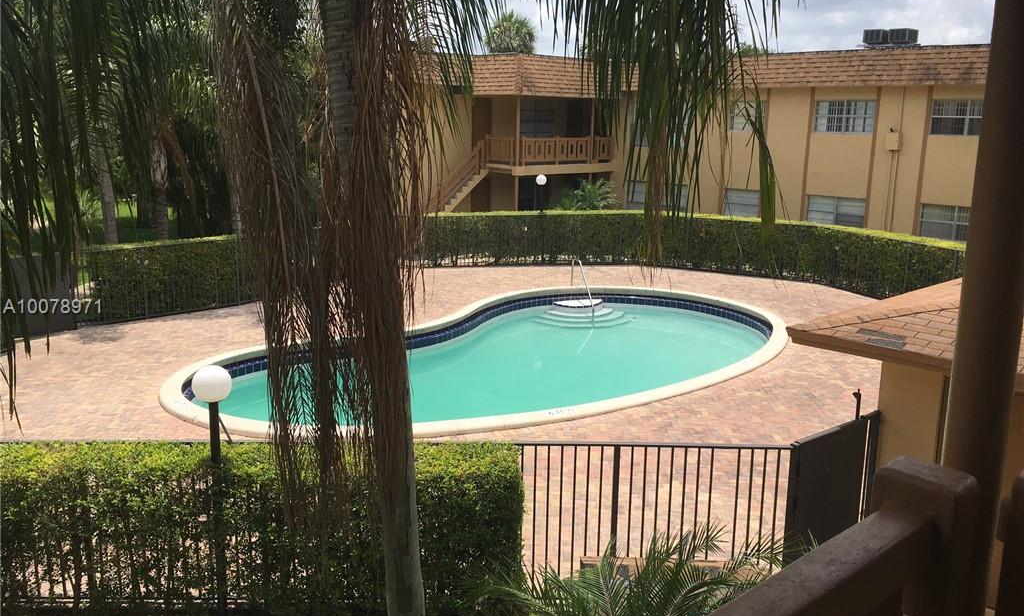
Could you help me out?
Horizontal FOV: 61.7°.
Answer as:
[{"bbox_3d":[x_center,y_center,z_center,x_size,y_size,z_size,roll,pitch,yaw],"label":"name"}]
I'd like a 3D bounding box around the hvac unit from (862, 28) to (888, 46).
[{"bbox_3d":[12.051,-8.929,28.287,0.680,0.530,0.680,-9,16,-38],"label":"hvac unit"}]

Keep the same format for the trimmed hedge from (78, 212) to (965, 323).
[{"bbox_3d":[0.341,-1.190,21.513,19.000,1.530,7.900,0,13,-4],"label":"trimmed hedge"}]

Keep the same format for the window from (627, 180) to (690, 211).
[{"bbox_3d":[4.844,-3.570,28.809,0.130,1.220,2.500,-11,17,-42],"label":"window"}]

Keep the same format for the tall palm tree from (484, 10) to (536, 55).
[{"bbox_3d":[-0.129,-11.605,48.641,3.100,10.100,3.100,1,12,0],"label":"tall palm tree"}]

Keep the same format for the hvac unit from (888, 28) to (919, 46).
[{"bbox_3d":[12.660,-8.759,27.729,0.680,0.530,0.680,-9,16,-38],"label":"hvac unit"}]

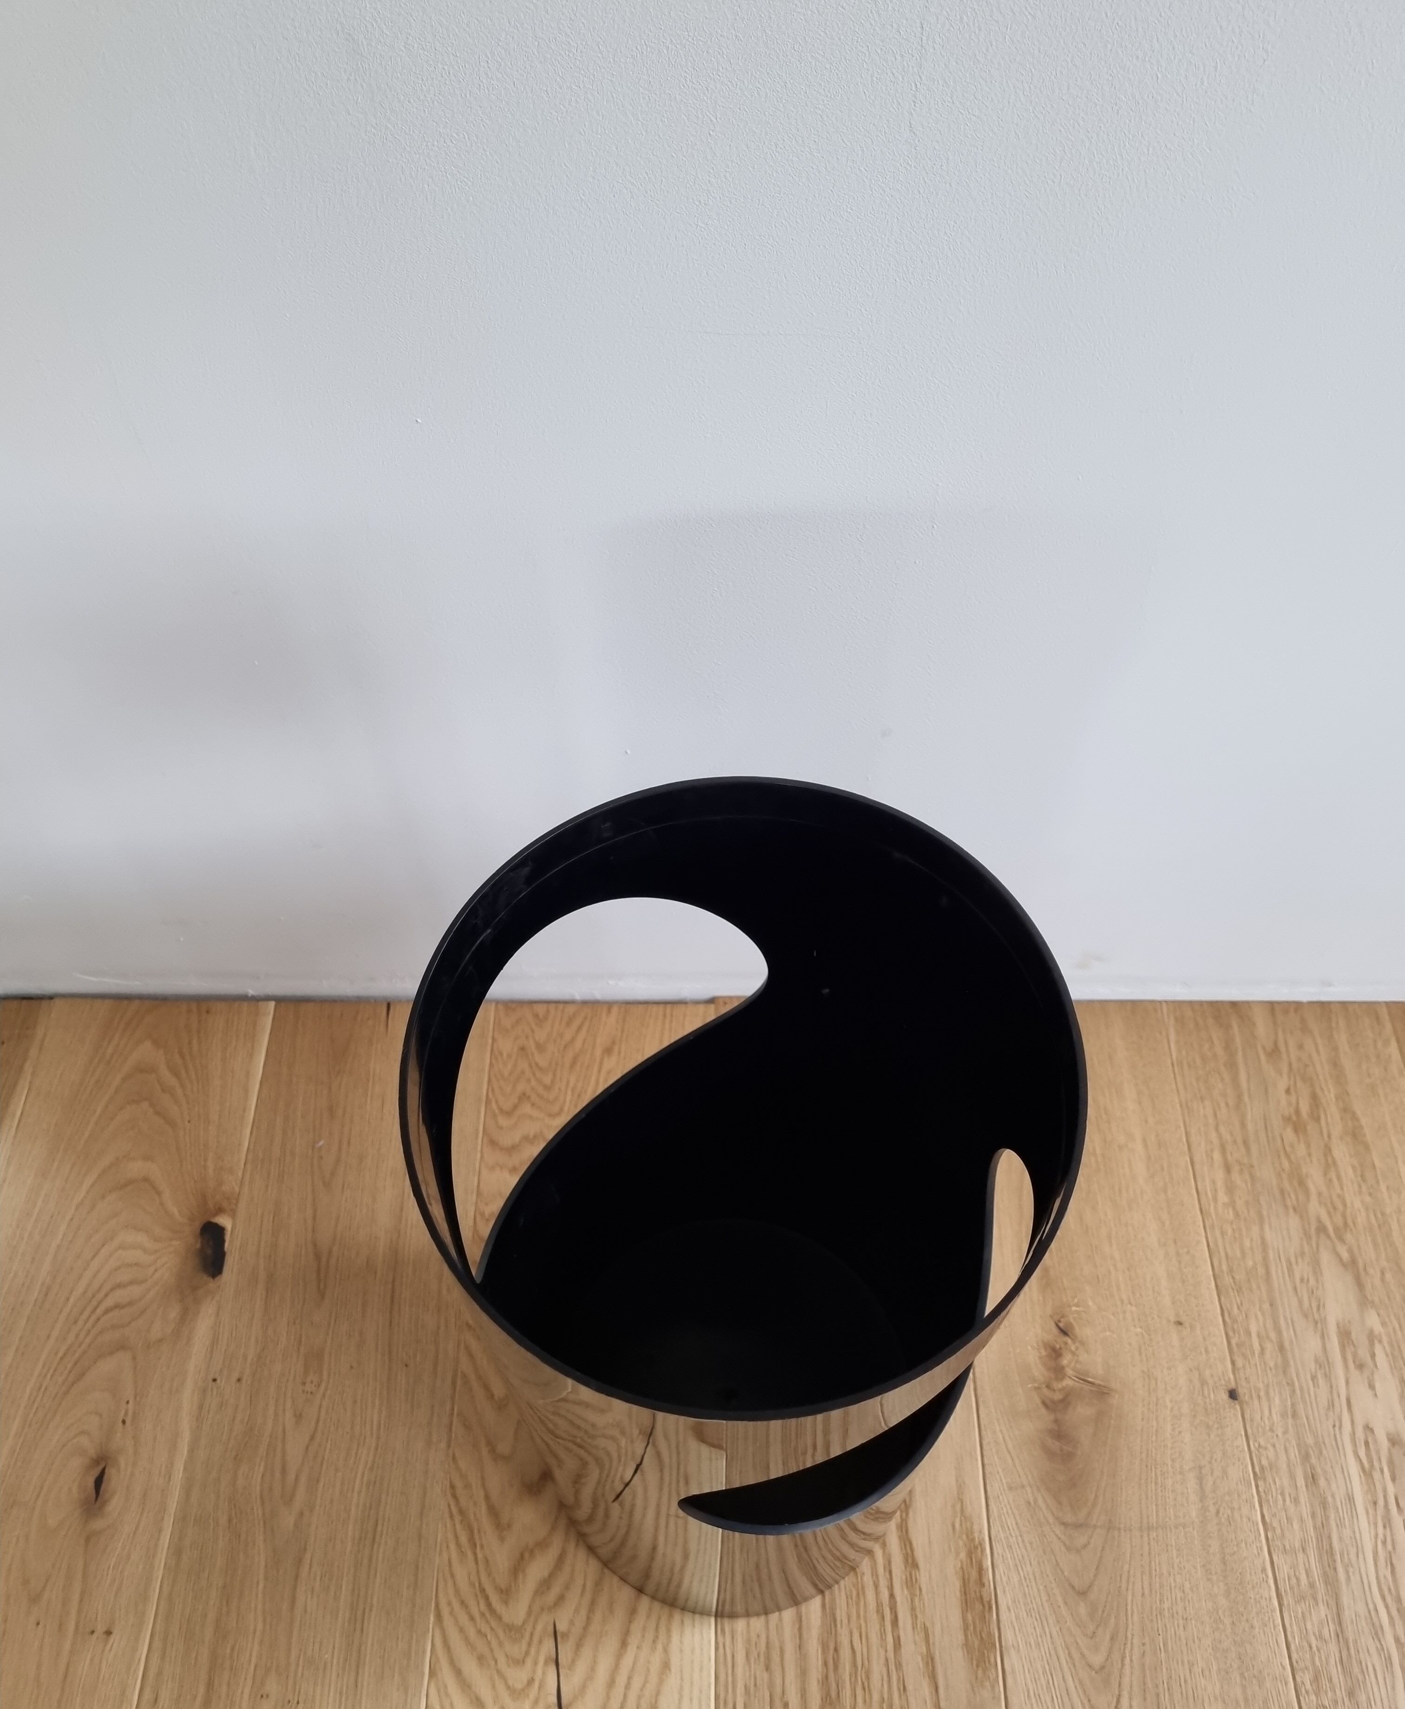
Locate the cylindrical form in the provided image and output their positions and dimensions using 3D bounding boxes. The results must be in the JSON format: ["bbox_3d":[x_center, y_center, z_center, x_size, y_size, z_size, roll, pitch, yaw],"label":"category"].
[{"bbox_3d":[0.017,0.234,0.755,0.260,0.593,0.260,0,57,1],"label":"cylindrical form"}]

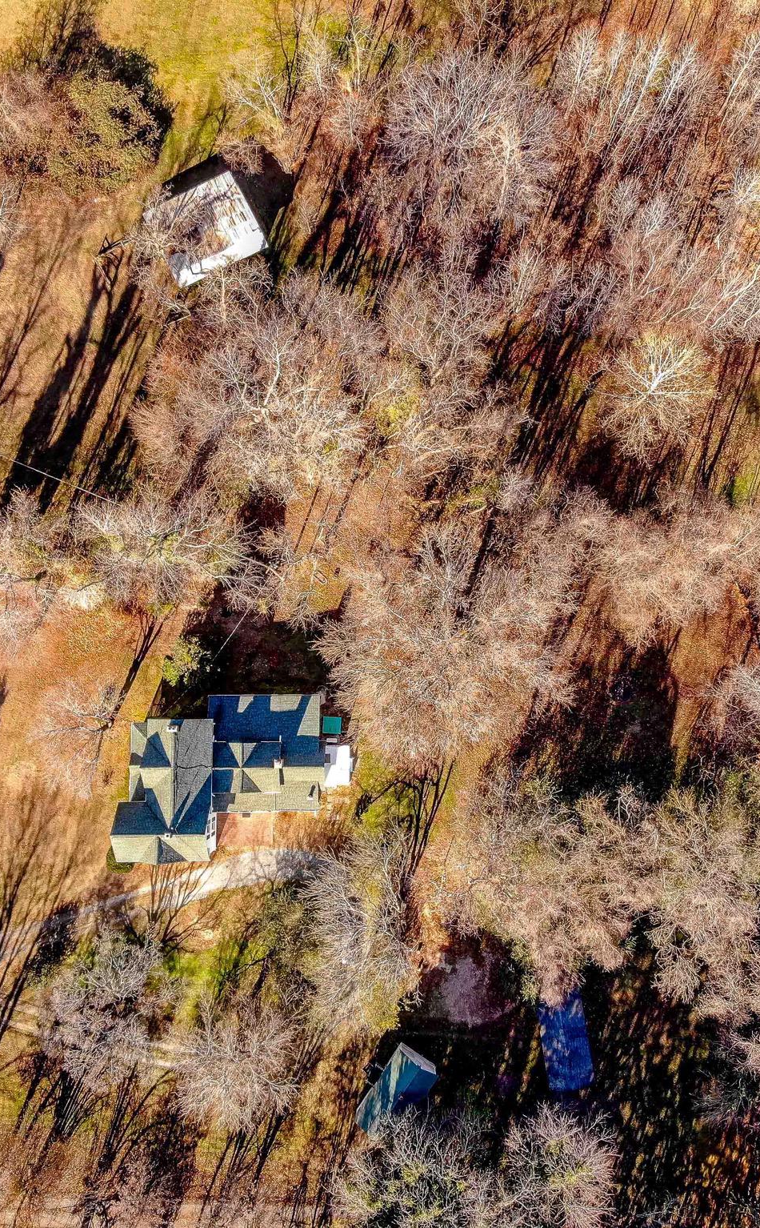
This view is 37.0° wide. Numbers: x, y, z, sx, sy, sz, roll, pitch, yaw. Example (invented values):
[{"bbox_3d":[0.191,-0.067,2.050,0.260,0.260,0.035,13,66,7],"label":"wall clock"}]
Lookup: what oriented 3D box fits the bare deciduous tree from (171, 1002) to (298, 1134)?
[{"bbox_3d":[-14.325,44.537,112.932,11.600,12.500,11.200,0,89,0],"label":"bare deciduous tree"}]

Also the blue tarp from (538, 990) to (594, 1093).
[{"bbox_3d":[19.163,44.491,118.934,4.800,0.400,10.800,-9,89,0],"label":"blue tarp"}]

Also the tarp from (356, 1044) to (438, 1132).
[{"bbox_3d":[1.784,50.059,117.222,4.900,3.600,8.700,34,89,1],"label":"tarp"}]

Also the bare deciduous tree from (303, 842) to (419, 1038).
[{"bbox_3d":[-1.834,31.603,112.190,11.200,14.500,16.500,0,89,0],"label":"bare deciduous tree"}]

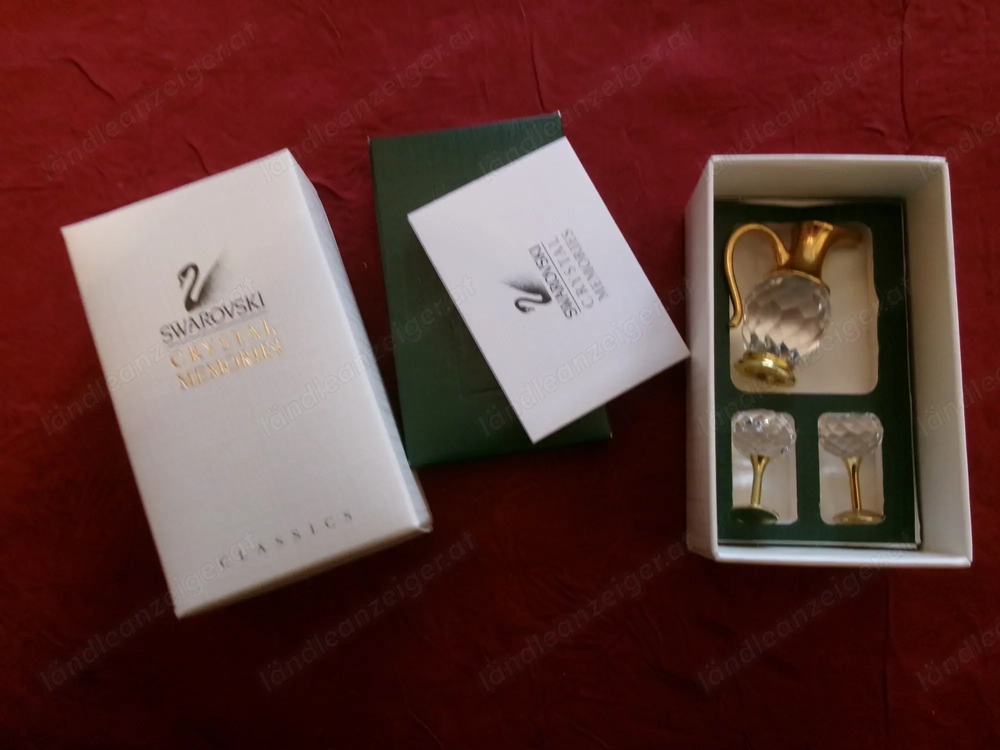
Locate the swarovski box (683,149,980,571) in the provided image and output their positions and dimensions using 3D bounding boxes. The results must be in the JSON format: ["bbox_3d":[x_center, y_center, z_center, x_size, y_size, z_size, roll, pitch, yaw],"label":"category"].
[{"bbox_3d":[0.083,-0.003,0.217,0.060,0.034,0.102,1,81,1],"label":"swarovski box"}]

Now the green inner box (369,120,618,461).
[{"bbox_3d":[-0.004,-0.025,0.234,0.056,0.011,0.096,-8,81,0],"label":"green inner box"}]

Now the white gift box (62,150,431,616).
[{"bbox_3d":[-0.067,0.002,0.221,0.062,0.030,0.106,-20,81,-2],"label":"white gift box"}]

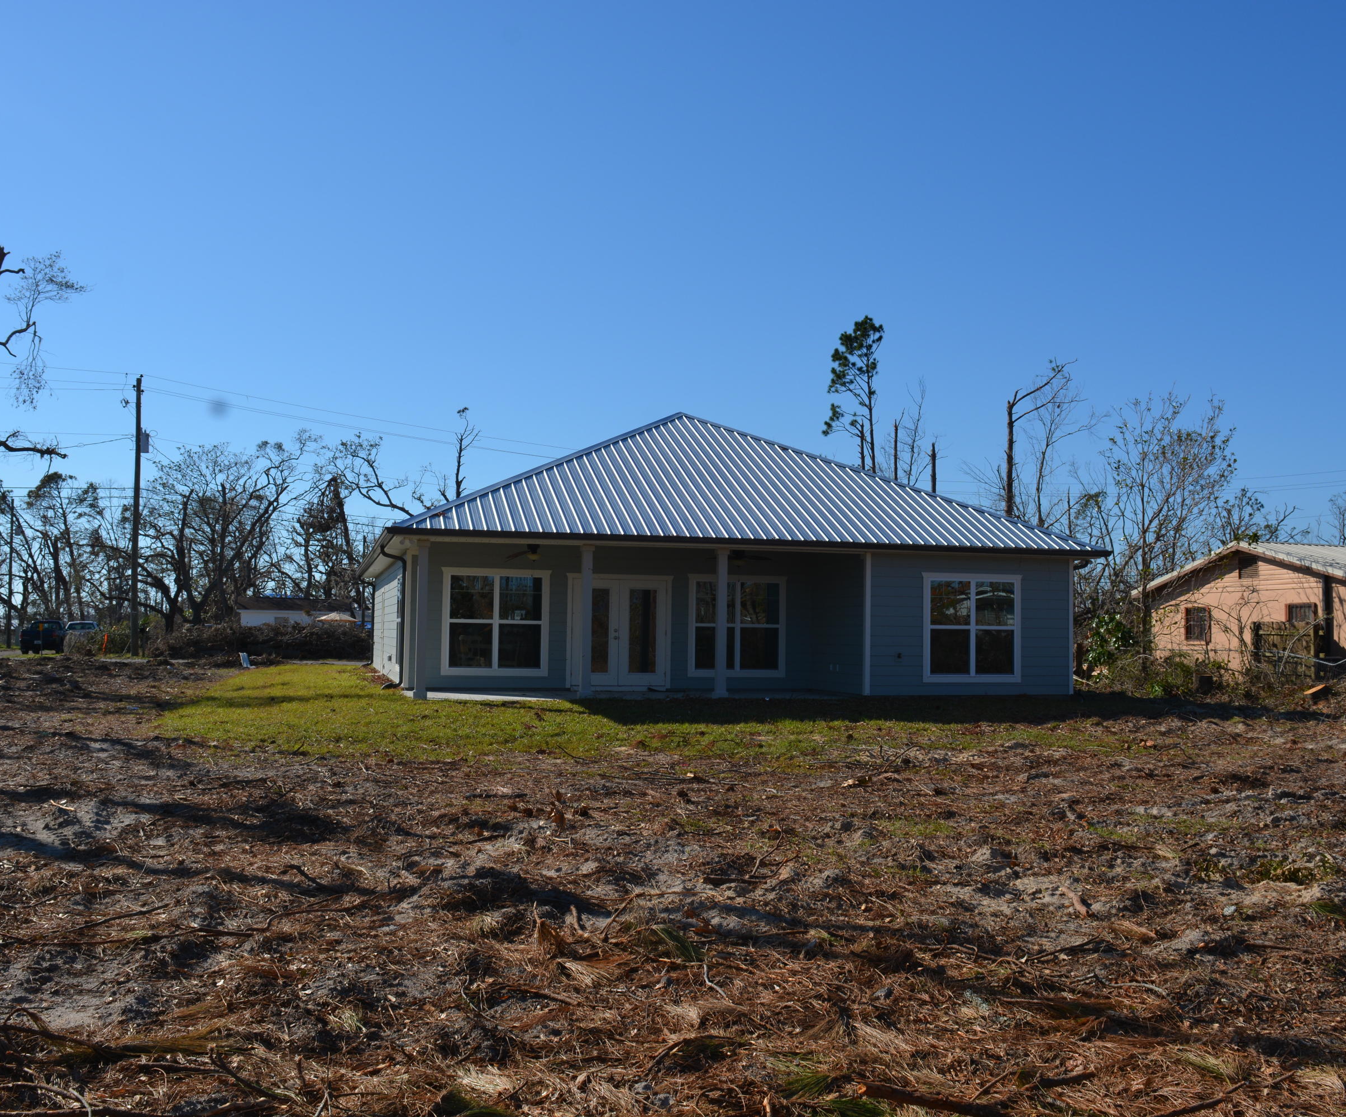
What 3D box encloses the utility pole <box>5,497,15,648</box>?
[{"bbox_3d":[-39.612,0.863,75.227,0.270,8.979,0.270,1,-3,-15],"label":"utility pole"}]

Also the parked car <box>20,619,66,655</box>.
[{"bbox_3d":[-31.370,3.867,63.184,1.830,1.760,5.300,2,-3,-18],"label":"parked car"}]

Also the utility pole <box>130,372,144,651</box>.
[{"bbox_3d":[-25.157,-1.995,59.037,0.330,13.184,0.330,0,-3,-15],"label":"utility pole"}]

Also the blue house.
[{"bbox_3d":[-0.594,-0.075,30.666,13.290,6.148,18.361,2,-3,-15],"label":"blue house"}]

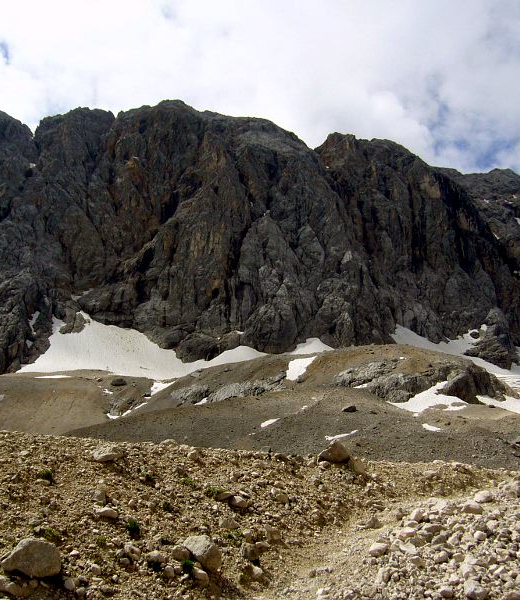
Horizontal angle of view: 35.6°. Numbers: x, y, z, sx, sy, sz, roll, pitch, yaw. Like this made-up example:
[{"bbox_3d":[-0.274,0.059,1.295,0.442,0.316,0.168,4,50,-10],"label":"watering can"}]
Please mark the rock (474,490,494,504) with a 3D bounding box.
[{"bbox_3d":[2.997,2.637,10.800,0.254,0.163,0.214,-2,-6,15],"label":"rock"}]

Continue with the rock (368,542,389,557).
[{"bbox_3d":[1.055,2.221,7.200,0.178,0.115,0.151,0,-2,0],"label":"rock"}]

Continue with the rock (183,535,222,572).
[{"bbox_3d":[-0.490,2.162,6.900,0.341,0.298,0.307,0,-2,0],"label":"rock"}]

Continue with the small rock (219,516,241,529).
[{"bbox_3d":[-0.324,2.366,8.600,0.222,0.111,0.175,0,-6,-2],"label":"small rock"}]

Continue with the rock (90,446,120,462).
[{"bbox_3d":[-2.006,2.006,10.500,0.378,0.191,0.302,0,-3,0],"label":"rock"}]

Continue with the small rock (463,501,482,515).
[{"bbox_3d":[2.312,2.257,8.800,0.218,0.140,0.185,0,-2,0],"label":"small rock"}]

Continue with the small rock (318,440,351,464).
[{"bbox_3d":[1.068,2.187,11.600,0.459,0.317,0.390,0,-2,0],"label":"small rock"}]

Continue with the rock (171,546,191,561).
[{"bbox_3d":[-0.609,1.943,6.200,0.149,0.099,0.119,0,-3,0],"label":"rock"}]

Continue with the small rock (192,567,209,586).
[{"bbox_3d":[-0.478,2.222,6.500,0.122,0.140,0.141,0,-6,-4],"label":"small rock"}]

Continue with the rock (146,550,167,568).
[{"bbox_3d":[-0.883,2.214,6.900,0.171,0.141,0.145,0,-2,0],"label":"rock"}]

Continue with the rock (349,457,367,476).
[{"bbox_3d":[1.362,2.326,11.300,0.251,0.257,0.214,0,-2,0],"label":"rock"}]

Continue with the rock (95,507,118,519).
[{"bbox_3d":[-1.708,2.364,9.000,0.254,0.116,0.200,1,-6,-10],"label":"rock"}]

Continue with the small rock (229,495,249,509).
[{"bbox_3d":[-0.213,1.993,8.000,0.192,0.127,0.153,0,-3,0],"label":"small rock"}]

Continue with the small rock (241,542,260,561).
[{"bbox_3d":[-0.088,2.332,7.500,0.176,0.145,0.167,0,-6,-1],"label":"small rock"}]

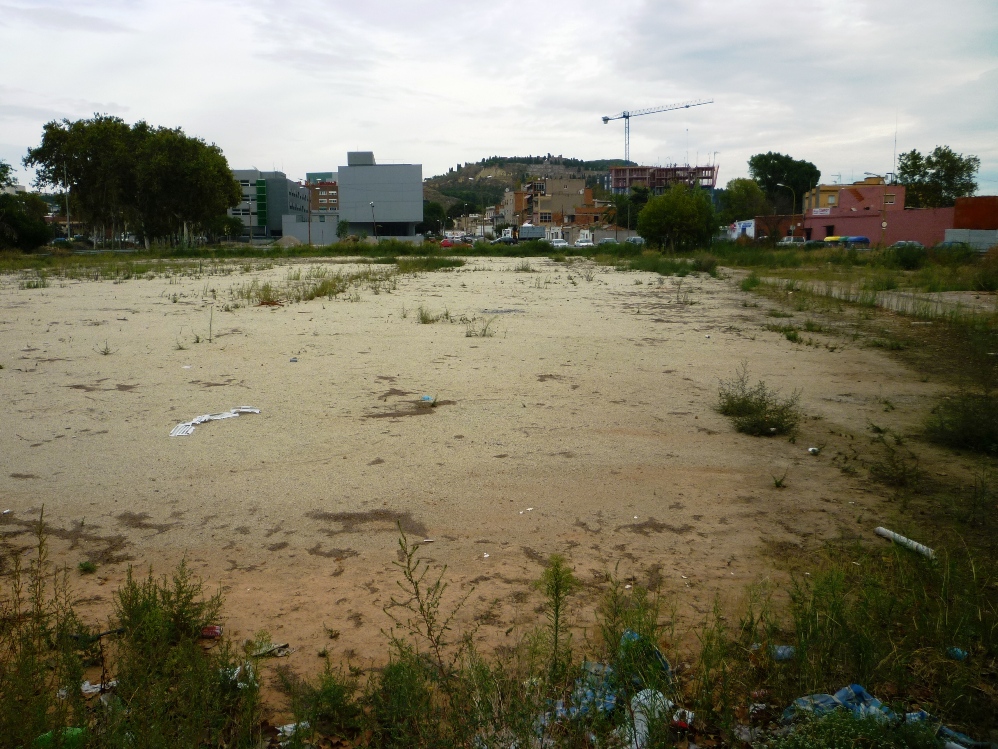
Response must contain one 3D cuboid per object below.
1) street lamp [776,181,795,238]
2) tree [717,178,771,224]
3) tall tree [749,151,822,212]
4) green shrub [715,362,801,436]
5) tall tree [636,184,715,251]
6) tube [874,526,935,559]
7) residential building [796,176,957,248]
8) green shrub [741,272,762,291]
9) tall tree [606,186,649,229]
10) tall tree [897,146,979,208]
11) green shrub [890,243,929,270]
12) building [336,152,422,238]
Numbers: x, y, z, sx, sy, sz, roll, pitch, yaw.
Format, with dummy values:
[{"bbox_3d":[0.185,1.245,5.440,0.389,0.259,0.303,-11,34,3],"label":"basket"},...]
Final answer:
[{"bbox_3d":[35.772,-19.547,104.200,2.300,8.302,0.350,-2,10,-10],"label":"street lamp"},{"bbox_3d":[41.533,-27.545,142.402,8.714,11.374,8.714,3,10,16],"label":"tree"},{"bbox_3d":[50.661,-31.133,148.896,12.518,16.291,12.518,3,10,18],"label":"tall tree"},{"bbox_3d":[2.478,0.183,7.986,0.777,0.583,0.777,3,10,17],"label":"green shrub"},{"bbox_3d":[17.783,-15.704,84.566,7.466,6.853,7.466,2,10,12],"label":"tall tree"},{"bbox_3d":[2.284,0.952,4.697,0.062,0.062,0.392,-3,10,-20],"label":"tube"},{"bbox_3d":[45.000,-18.000,95.334,9.000,8.200,21.000,-5,11,-25],"label":"residential building"},{"bbox_3d":[8.372,-3.098,27.715,0.693,0.495,0.693,3,10,16],"label":"green shrub"},{"bbox_3d":[20.775,-25.542,135.641,6.451,9.672,6.451,1,10,8],"label":"tall tree"},{"bbox_3d":[55.481,-22.167,105.787,9.856,12.941,9.856,5,11,27],"label":"tall tree"},{"bbox_3d":[18.951,-5.397,38.640,1.667,1.296,1.600,5,11,26],"label":"green shrub"},{"bbox_3d":[-22.980,-34.583,166.569,16.600,17.218,16.000,0,10,-3],"label":"building"}]

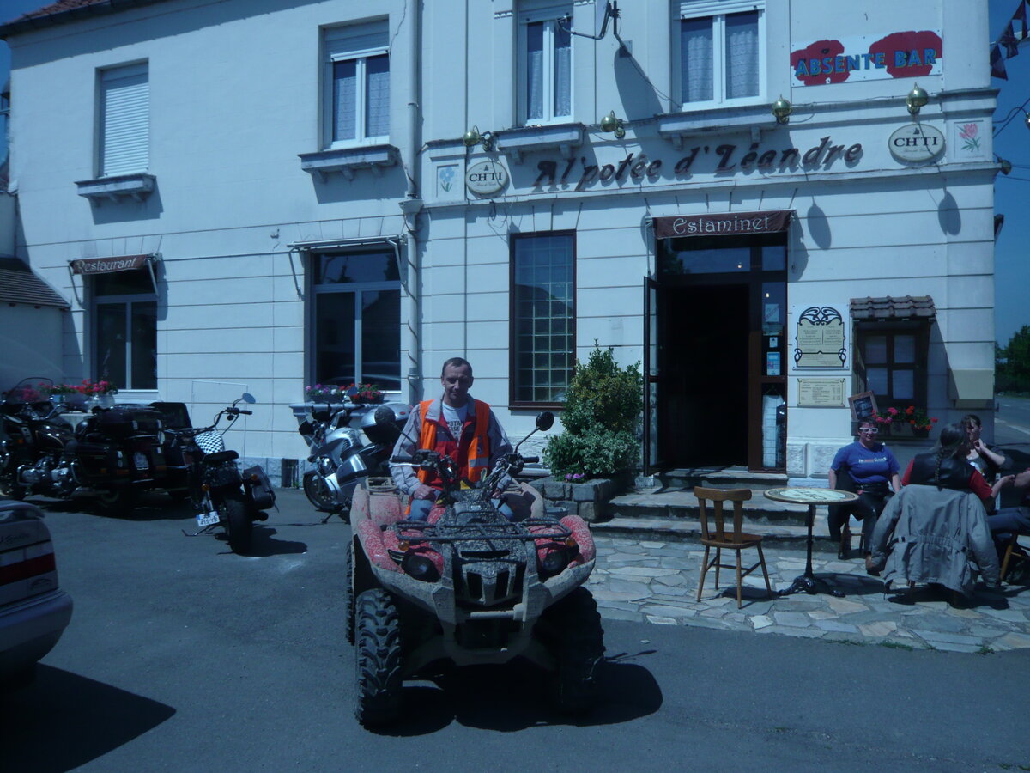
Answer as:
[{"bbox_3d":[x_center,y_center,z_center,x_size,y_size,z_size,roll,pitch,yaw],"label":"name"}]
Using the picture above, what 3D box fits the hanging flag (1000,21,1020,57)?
[{"bbox_3d":[5.880,-4.126,9.900,0.230,0.430,0.080,0,0,23],"label":"hanging flag"}]

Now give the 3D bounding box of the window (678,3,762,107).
[{"bbox_3d":[2.499,-4.092,10.161,0.999,1.351,0.150,0,0,19],"label":"window"}]

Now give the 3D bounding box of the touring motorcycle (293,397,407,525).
[{"bbox_3d":[-1.870,0.870,9.750,0.850,1.380,2.100,0,0,-41],"label":"touring motorcycle"}]

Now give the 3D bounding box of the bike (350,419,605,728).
[{"bbox_3d":[-0.310,0.854,4.665,1.180,1.450,2.070,0,0,-12],"label":"bike"}]

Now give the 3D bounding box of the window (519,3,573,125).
[{"bbox_3d":[0.394,-4.248,10.866,0.723,1.658,0.150,0,0,19],"label":"window"}]

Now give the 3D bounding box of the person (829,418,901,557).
[{"bbox_3d":[3.079,0.930,7.404,0.620,1.270,0.850,0,0,16],"label":"person"}]

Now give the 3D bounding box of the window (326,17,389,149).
[{"bbox_3d":[-2.281,-4.319,11.927,1.102,1.791,0.150,0,0,19],"label":"window"}]

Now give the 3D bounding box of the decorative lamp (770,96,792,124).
[{"bbox_3d":[3.055,-3.174,9.551,0.220,0.300,0.420,0,0,19],"label":"decorative lamp"}]

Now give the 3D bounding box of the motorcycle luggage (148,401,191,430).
[{"bbox_3d":[-4.230,0.352,10.200,0.550,0.380,0.400,0,0,-37],"label":"motorcycle luggage"}]

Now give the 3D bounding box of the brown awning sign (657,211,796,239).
[{"bbox_3d":[2.456,-1.925,9.940,1.627,0.290,0.120,0,0,19],"label":"brown awning sign"}]

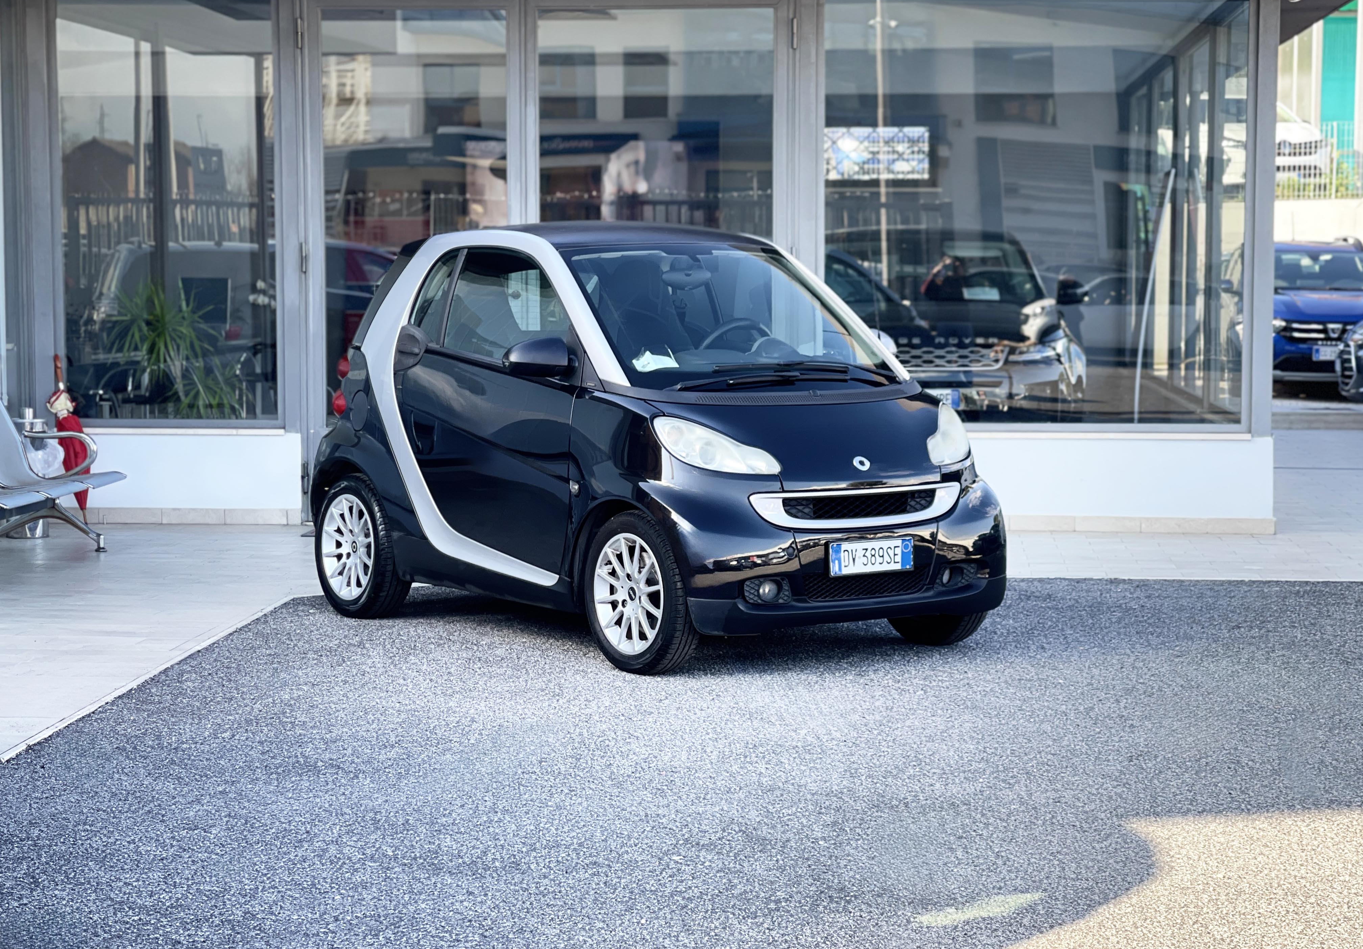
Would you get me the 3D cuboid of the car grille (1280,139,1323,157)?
[{"bbox_3d":[7.480,-4.050,31.200,0.950,0.225,0.130,-1,5,-15],"label":"car grille"}]

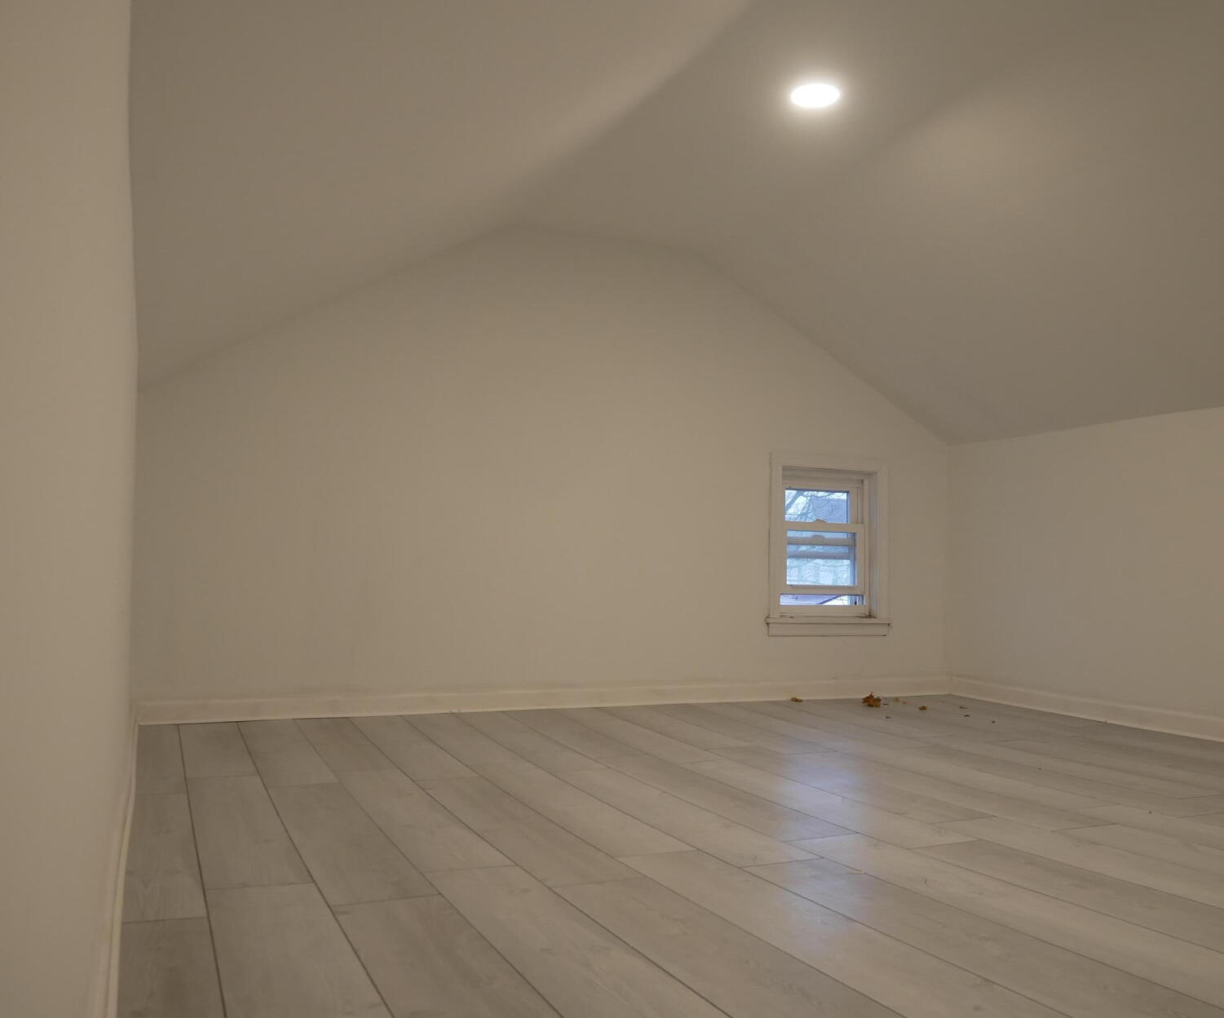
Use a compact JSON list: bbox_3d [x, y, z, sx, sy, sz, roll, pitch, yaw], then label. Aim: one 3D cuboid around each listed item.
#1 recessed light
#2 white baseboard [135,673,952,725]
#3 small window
[{"bbox_3d":[0.627,-1.272,3.479,0.160,0.025,0.160,0,-4,0],"label":"recessed light"},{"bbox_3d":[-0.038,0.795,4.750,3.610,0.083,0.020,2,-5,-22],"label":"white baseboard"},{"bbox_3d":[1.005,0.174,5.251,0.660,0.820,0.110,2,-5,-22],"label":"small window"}]

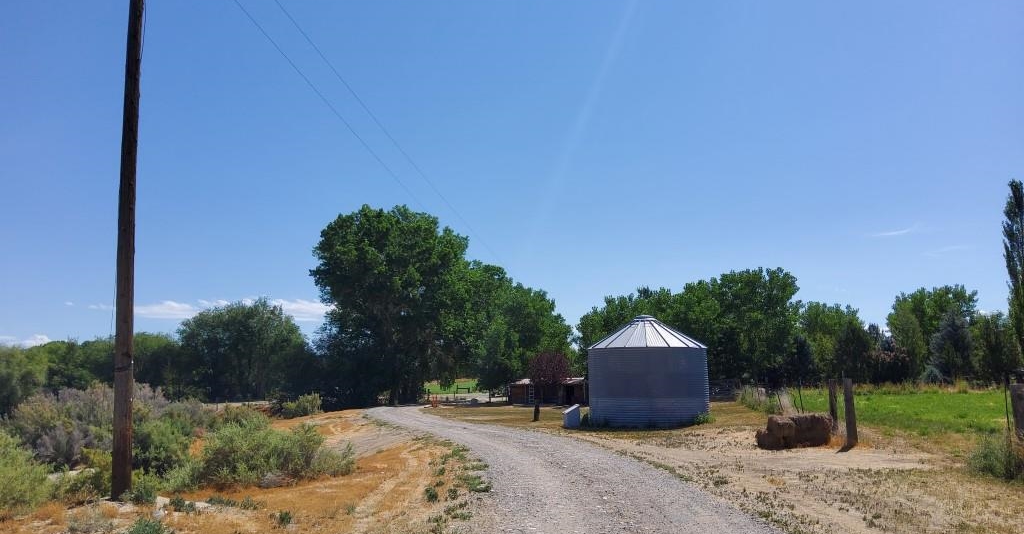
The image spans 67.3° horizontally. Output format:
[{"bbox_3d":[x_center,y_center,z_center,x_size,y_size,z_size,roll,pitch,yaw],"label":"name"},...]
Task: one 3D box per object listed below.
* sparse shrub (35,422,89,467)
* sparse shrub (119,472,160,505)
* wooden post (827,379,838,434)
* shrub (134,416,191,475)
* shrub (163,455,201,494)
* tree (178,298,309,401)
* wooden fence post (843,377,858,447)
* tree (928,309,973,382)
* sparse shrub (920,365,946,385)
[{"bbox_3d":[-9.372,3.691,16.000,0.969,0.935,0.921,5,-10,-29],"label":"sparse shrub"},{"bbox_3d":[-5.072,3.037,10.500,0.455,0.423,0.432,4,-9,-25],"label":"sparse shrub"},{"bbox_3d":[10.251,4.458,24.601,0.266,1.700,0.266,-4,-9,22],"label":"wooden post"},{"bbox_3d":[-7.044,3.597,15.500,1.100,1.150,1.050,3,-8,-24],"label":"shrub"},{"bbox_3d":[-5.629,3.534,13.100,0.640,0.620,0.600,3,-8,-23],"label":"shrub"},{"bbox_3d":[-23.739,7.294,68.000,11.200,8.900,10.500,2,-8,-19],"label":"tree"},{"bbox_3d":[9.243,3.946,21.000,0.270,1.850,0.250,-4,-8,23],"label":"wooden fence post"},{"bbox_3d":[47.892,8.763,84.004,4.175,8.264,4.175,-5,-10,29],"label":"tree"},{"bbox_3d":[43.843,11.336,80.000,2.372,2.163,2.372,-5,-10,28],"label":"sparse shrub"}]

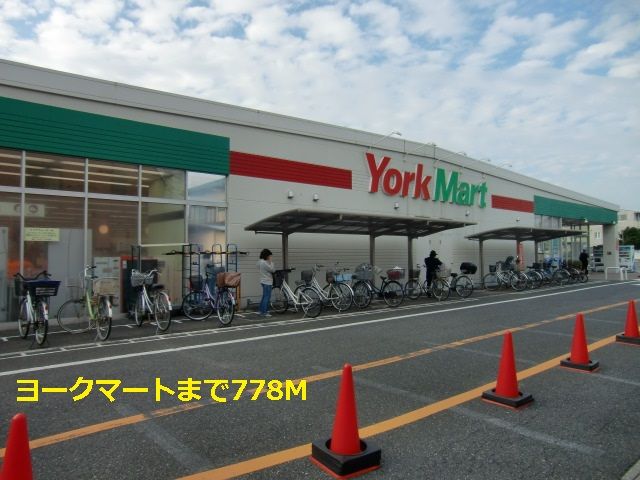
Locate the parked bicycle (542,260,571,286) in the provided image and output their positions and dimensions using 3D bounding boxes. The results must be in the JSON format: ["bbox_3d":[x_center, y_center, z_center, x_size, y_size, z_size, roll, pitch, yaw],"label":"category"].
[{"bbox_3d":[10.200,1.450,19.600,0.570,1.060,1.760,1,-2,-42],"label":"parked bicycle"}]

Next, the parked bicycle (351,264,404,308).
[{"bbox_3d":[1.600,1.265,12.000,0.580,1.080,1.770,1,-2,-44],"label":"parked bicycle"}]

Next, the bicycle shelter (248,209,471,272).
[{"bbox_3d":[1.493,0.639,12.370,7.000,2.380,2.250,1,-2,-40],"label":"bicycle shelter"}]

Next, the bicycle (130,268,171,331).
[{"bbox_3d":[-3.210,1.135,8.420,0.570,1.090,1.770,1,-2,-44],"label":"bicycle"}]

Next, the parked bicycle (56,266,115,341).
[{"bbox_3d":[-4.067,1.126,7.865,1.760,1.170,0.580,-1,-2,40],"label":"parked bicycle"}]

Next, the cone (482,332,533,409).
[{"bbox_3d":[1.903,1.273,4.488,0.375,0.700,0.375,1,-2,-42],"label":"cone"}]

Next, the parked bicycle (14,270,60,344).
[{"bbox_3d":[-4.848,1.142,7.489,1.760,1.120,0.580,-1,-2,42],"label":"parked bicycle"}]

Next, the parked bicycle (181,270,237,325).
[{"bbox_3d":[-2.310,1.213,9.468,1.760,1.080,0.580,-1,-2,44],"label":"parked bicycle"}]

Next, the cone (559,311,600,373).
[{"bbox_3d":[3.386,1.307,5.778,0.375,0.700,0.375,-1,-2,45],"label":"cone"}]

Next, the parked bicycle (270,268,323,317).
[{"bbox_3d":[-0.612,1.240,10.467,1.800,1.080,0.580,-1,-2,40],"label":"parked bicycle"}]

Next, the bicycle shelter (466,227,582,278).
[{"bbox_3d":[8.950,0.797,18.860,7.160,2.350,1.970,1,-2,-42],"label":"bicycle shelter"}]

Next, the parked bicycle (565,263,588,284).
[{"bbox_3d":[11.950,1.510,20.900,0.570,1.010,1.700,1,-2,-41],"label":"parked bicycle"}]

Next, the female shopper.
[{"bbox_3d":[-1.270,0.995,10.350,0.380,1.570,0.450,0,-1,-7],"label":"female shopper"}]

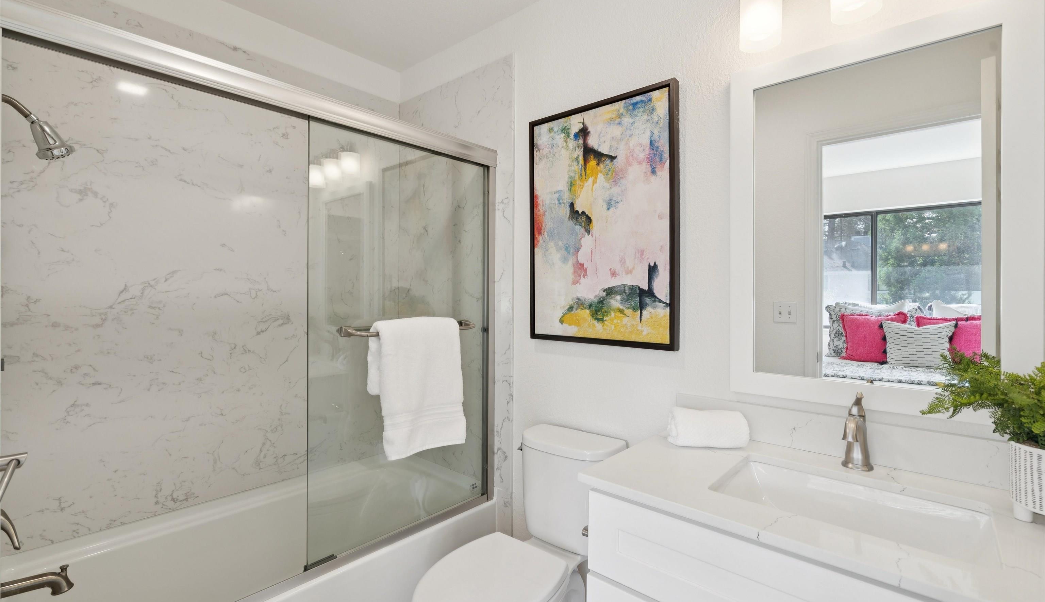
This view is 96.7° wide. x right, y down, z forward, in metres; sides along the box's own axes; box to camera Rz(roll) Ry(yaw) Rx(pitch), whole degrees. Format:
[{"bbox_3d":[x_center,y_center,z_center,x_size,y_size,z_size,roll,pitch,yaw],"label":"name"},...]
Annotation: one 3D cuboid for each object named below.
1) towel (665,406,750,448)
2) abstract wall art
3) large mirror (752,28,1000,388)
[{"bbox_3d":[0.497,0.345,1.257,0.195,0.098,0.108,0,0,4],"label":"towel"},{"bbox_3d":[0.263,-0.270,1.646,0.589,0.846,0.037,0,0,42],"label":"abstract wall art"},{"bbox_3d":[0.829,-0.195,1.143,0.495,0.795,0.030,0,0,42],"label":"large mirror"}]

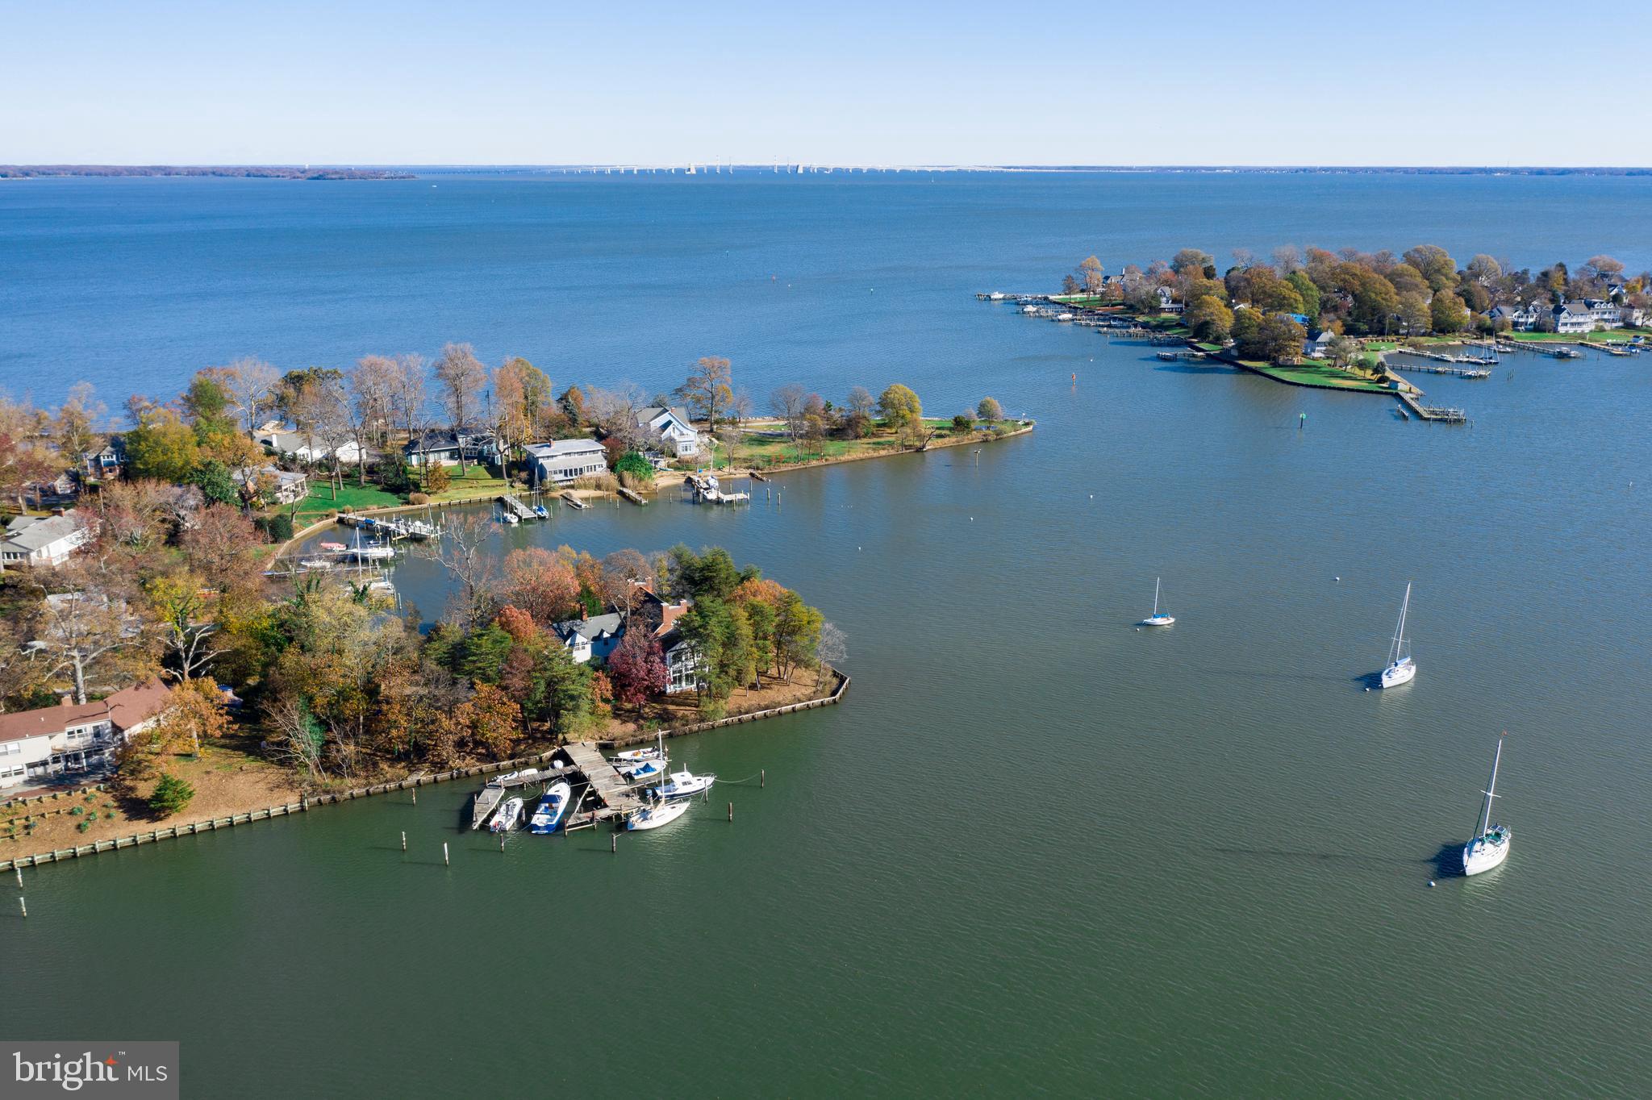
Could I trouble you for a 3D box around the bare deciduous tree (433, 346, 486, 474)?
[{"bbox_3d":[-84.680,-34.710,297.780,12.050,26.580,11.800,-5,17,-15],"label":"bare deciduous tree"}]

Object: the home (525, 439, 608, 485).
[{"bbox_3d":[-57.000,-19.960,281.739,15.000,6.500,12.500,-9,19,-29],"label":"home"}]

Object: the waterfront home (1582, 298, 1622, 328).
[{"bbox_3d":[325.220,-99.160,539.810,13.000,10.300,8.500,-3,17,-11],"label":"waterfront home"}]

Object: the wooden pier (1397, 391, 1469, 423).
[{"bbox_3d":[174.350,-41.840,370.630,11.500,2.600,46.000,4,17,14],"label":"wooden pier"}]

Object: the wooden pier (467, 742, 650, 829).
[{"bbox_3d":[-31.130,26.640,143.300,17.500,2.200,19.000,-8,19,-26],"label":"wooden pier"}]

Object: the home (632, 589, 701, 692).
[{"bbox_3d":[-21.250,11.220,171.570,8.300,11.300,13.000,-9,19,-29],"label":"home"}]

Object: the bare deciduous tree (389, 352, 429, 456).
[{"bbox_3d":[-98.670,-35.180,304.020,9.290,23.450,9.100,-5,18,-17],"label":"bare deciduous tree"}]

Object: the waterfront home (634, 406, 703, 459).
[{"bbox_3d":[-37.300,-28.707,302.080,15.000,9.500,14.000,-4,17,-14],"label":"waterfront home"}]

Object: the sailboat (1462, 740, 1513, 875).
[{"bbox_3d":[66.200,24.982,127.026,8.900,13.200,2.900,-14,22,-39],"label":"sailboat"}]

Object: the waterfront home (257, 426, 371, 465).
[{"bbox_3d":[-116.470,-24.520,292.930,24.500,5.800,12.000,-5,17,-16],"label":"waterfront home"}]

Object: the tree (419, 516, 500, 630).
[{"bbox_3d":[-50.610,4.680,178.990,11.000,20.000,10.500,0,17,0],"label":"tree"}]

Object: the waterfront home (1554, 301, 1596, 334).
[{"bbox_3d":[302.420,-93.690,519.980,14.000,11.200,9.000,0,17,-2],"label":"waterfront home"}]

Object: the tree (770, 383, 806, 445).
[{"bbox_3d":[-9.450,-34.180,318.830,8.760,14.110,8.580,0,17,-2],"label":"tree"}]

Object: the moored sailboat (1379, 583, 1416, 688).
[{"bbox_3d":[79.730,11.360,176.930,8.800,14.300,2.900,-12,21,-35],"label":"moored sailboat"}]

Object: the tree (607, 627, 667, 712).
[{"bbox_3d":[-22.763,14.504,154.953,7.147,11.134,7.147,0,17,0],"label":"tree"}]

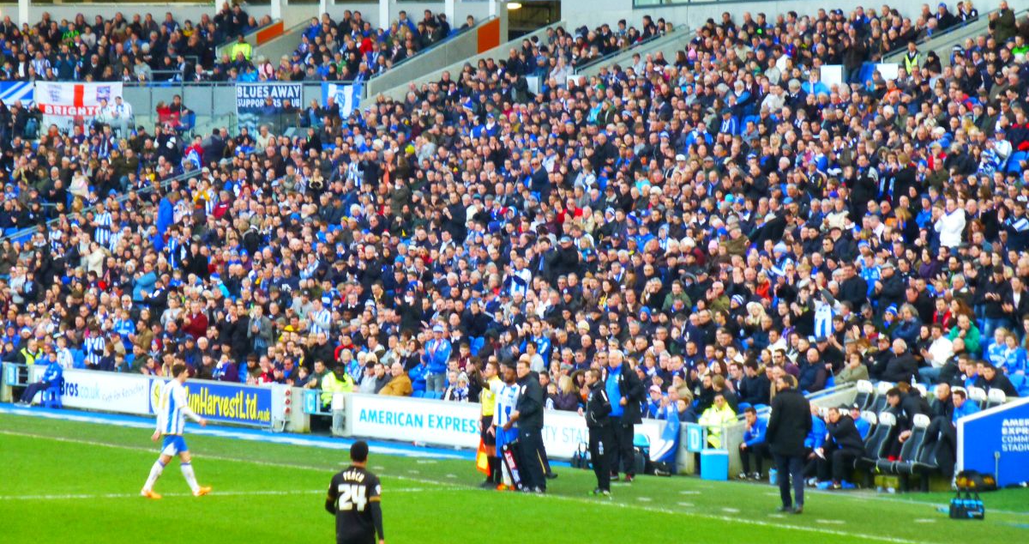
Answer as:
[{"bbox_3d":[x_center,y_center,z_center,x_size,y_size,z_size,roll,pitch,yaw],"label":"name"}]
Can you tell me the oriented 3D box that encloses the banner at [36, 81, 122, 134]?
[{"bbox_3d":[-11.720,-4.379,159.000,2.420,1.500,0.080,0,1,15],"label":"banner"}]

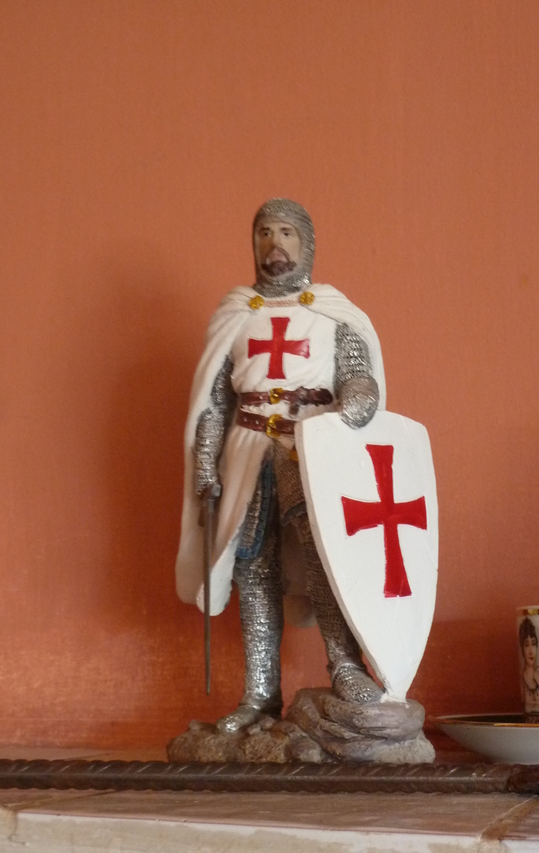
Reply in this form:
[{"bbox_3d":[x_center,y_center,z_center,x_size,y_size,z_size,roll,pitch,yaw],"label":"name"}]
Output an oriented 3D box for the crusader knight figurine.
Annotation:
[{"bbox_3d":[0.017,0.024,0.610,0.121,0.270,0.095,-1,-11,9],"label":"crusader knight figurine"}]

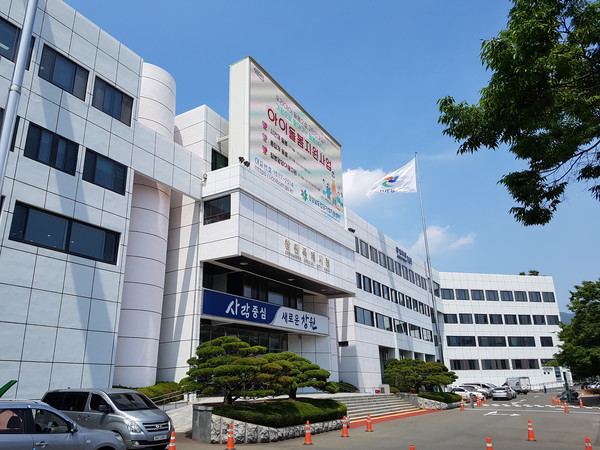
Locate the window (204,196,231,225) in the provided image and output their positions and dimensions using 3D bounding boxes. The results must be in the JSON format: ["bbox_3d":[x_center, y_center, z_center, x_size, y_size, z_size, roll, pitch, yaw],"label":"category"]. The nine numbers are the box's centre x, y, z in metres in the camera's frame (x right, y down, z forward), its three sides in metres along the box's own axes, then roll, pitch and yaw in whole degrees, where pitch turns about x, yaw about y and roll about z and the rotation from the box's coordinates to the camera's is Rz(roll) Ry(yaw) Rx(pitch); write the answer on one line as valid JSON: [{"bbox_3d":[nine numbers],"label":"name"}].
[{"bbox_3d":[-4.854,-0.846,26.739,2.047,1.500,0.150,-13,-23,28],"label":"window"}]

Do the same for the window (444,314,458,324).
[{"bbox_3d":[26.235,16.363,78.285,2.456,1.527,0.200,4,-21,-15],"label":"window"}]

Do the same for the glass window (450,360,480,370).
[{"bbox_3d":[22.833,19.349,62.311,4.532,1.375,0.150,4,-20,-16],"label":"glass window"}]

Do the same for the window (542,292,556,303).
[{"bbox_3d":[38.666,11.270,70.053,2.202,1.523,0.150,4,-20,-16],"label":"window"}]

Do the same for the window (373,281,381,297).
[{"bbox_3d":[8.641,7.214,50.604,0.150,1.572,2.221,-13,-23,28],"label":"window"}]

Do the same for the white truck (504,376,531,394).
[{"bbox_3d":[34.623,25.732,72.077,1.800,2.400,4.900,1,-20,-8],"label":"white truck"}]

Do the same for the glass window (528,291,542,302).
[{"bbox_3d":[43.376,13.313,83.067,2.636,1.855,0.200,4,-21,-15],"label":"glass window"}]

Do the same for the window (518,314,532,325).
[{"bbox_3d":[40.399,17.059,80.763,2.538,1.692,0.200,4,-21,-15],"label":"window"}]

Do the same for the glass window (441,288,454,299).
[{"bbox_3d":[21.392,10.048,65.222,2.012,1.515,0.150,4,-20,-16],"label":"glass window"}]

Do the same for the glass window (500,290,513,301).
[{"bbox_3d":[37.455,12.894,81.438,2.606,1.848,0.200,4,-21,-15],"label":"glass window"}]

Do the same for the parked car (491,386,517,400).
[{"bbox_3d":[24.804,20.418,54.639,1.860,1.460,4.850,-15,-23,32],"label":"parked car"}]

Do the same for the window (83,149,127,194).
[{"bbox_3d":[-9.479,-2.518,21.983,0.150,1.645,2.375,-13,-23,28],"label":"window"}]

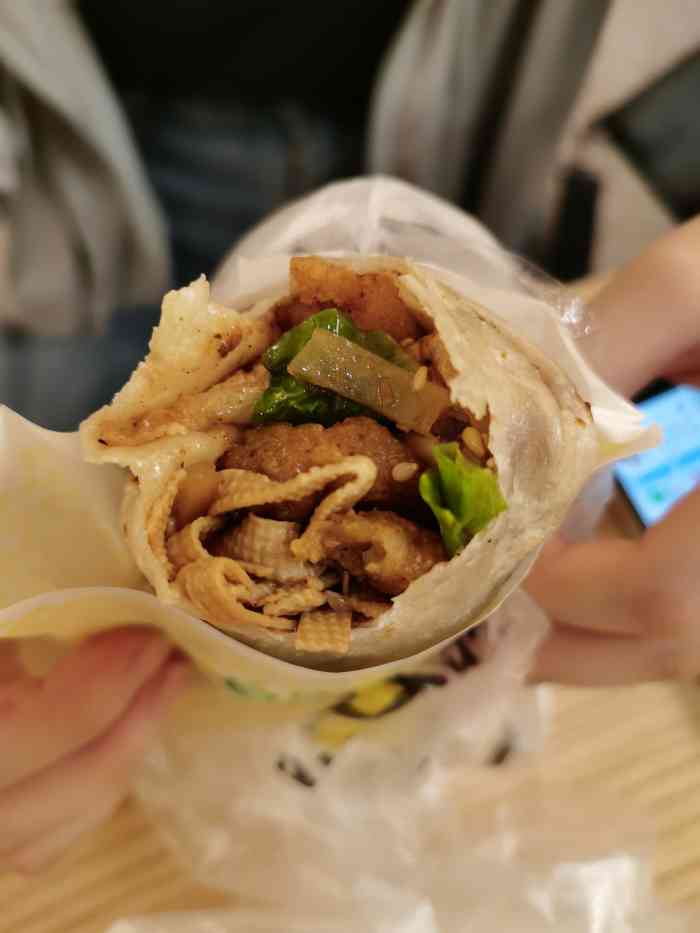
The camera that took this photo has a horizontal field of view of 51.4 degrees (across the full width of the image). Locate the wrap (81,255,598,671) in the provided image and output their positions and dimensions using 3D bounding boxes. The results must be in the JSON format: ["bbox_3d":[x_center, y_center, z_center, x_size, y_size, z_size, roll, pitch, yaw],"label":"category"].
[{"bbox_3d":[0.007,0.015,0.156,0.070,0.115,0.064,0,72,7],"label":"wrap"}]

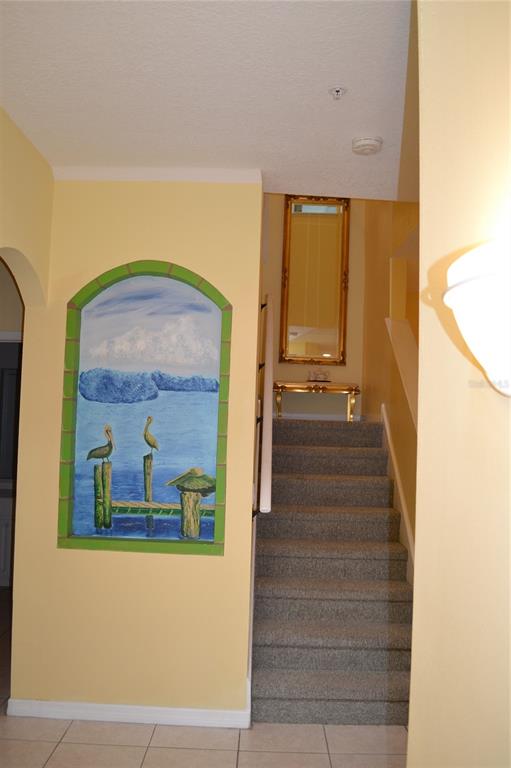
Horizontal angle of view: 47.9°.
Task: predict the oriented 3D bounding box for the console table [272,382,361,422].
[{"bbox_3d":[0.541,0.167,5.262,0.770,0.350,0.330,2,-3,1],"label":"console table"}]

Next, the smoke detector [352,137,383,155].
[{"bbox_3d":[0.524,-1.111,2.687,0.140,0.045,0.140,2,-3,1],"label":"smoke detector"}]

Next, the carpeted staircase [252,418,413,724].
[{"bbox_3d":[0.484,1.039,3.768,0.950,1.526,1.650,2,-3,1],"label":"carpeted staircase"}]

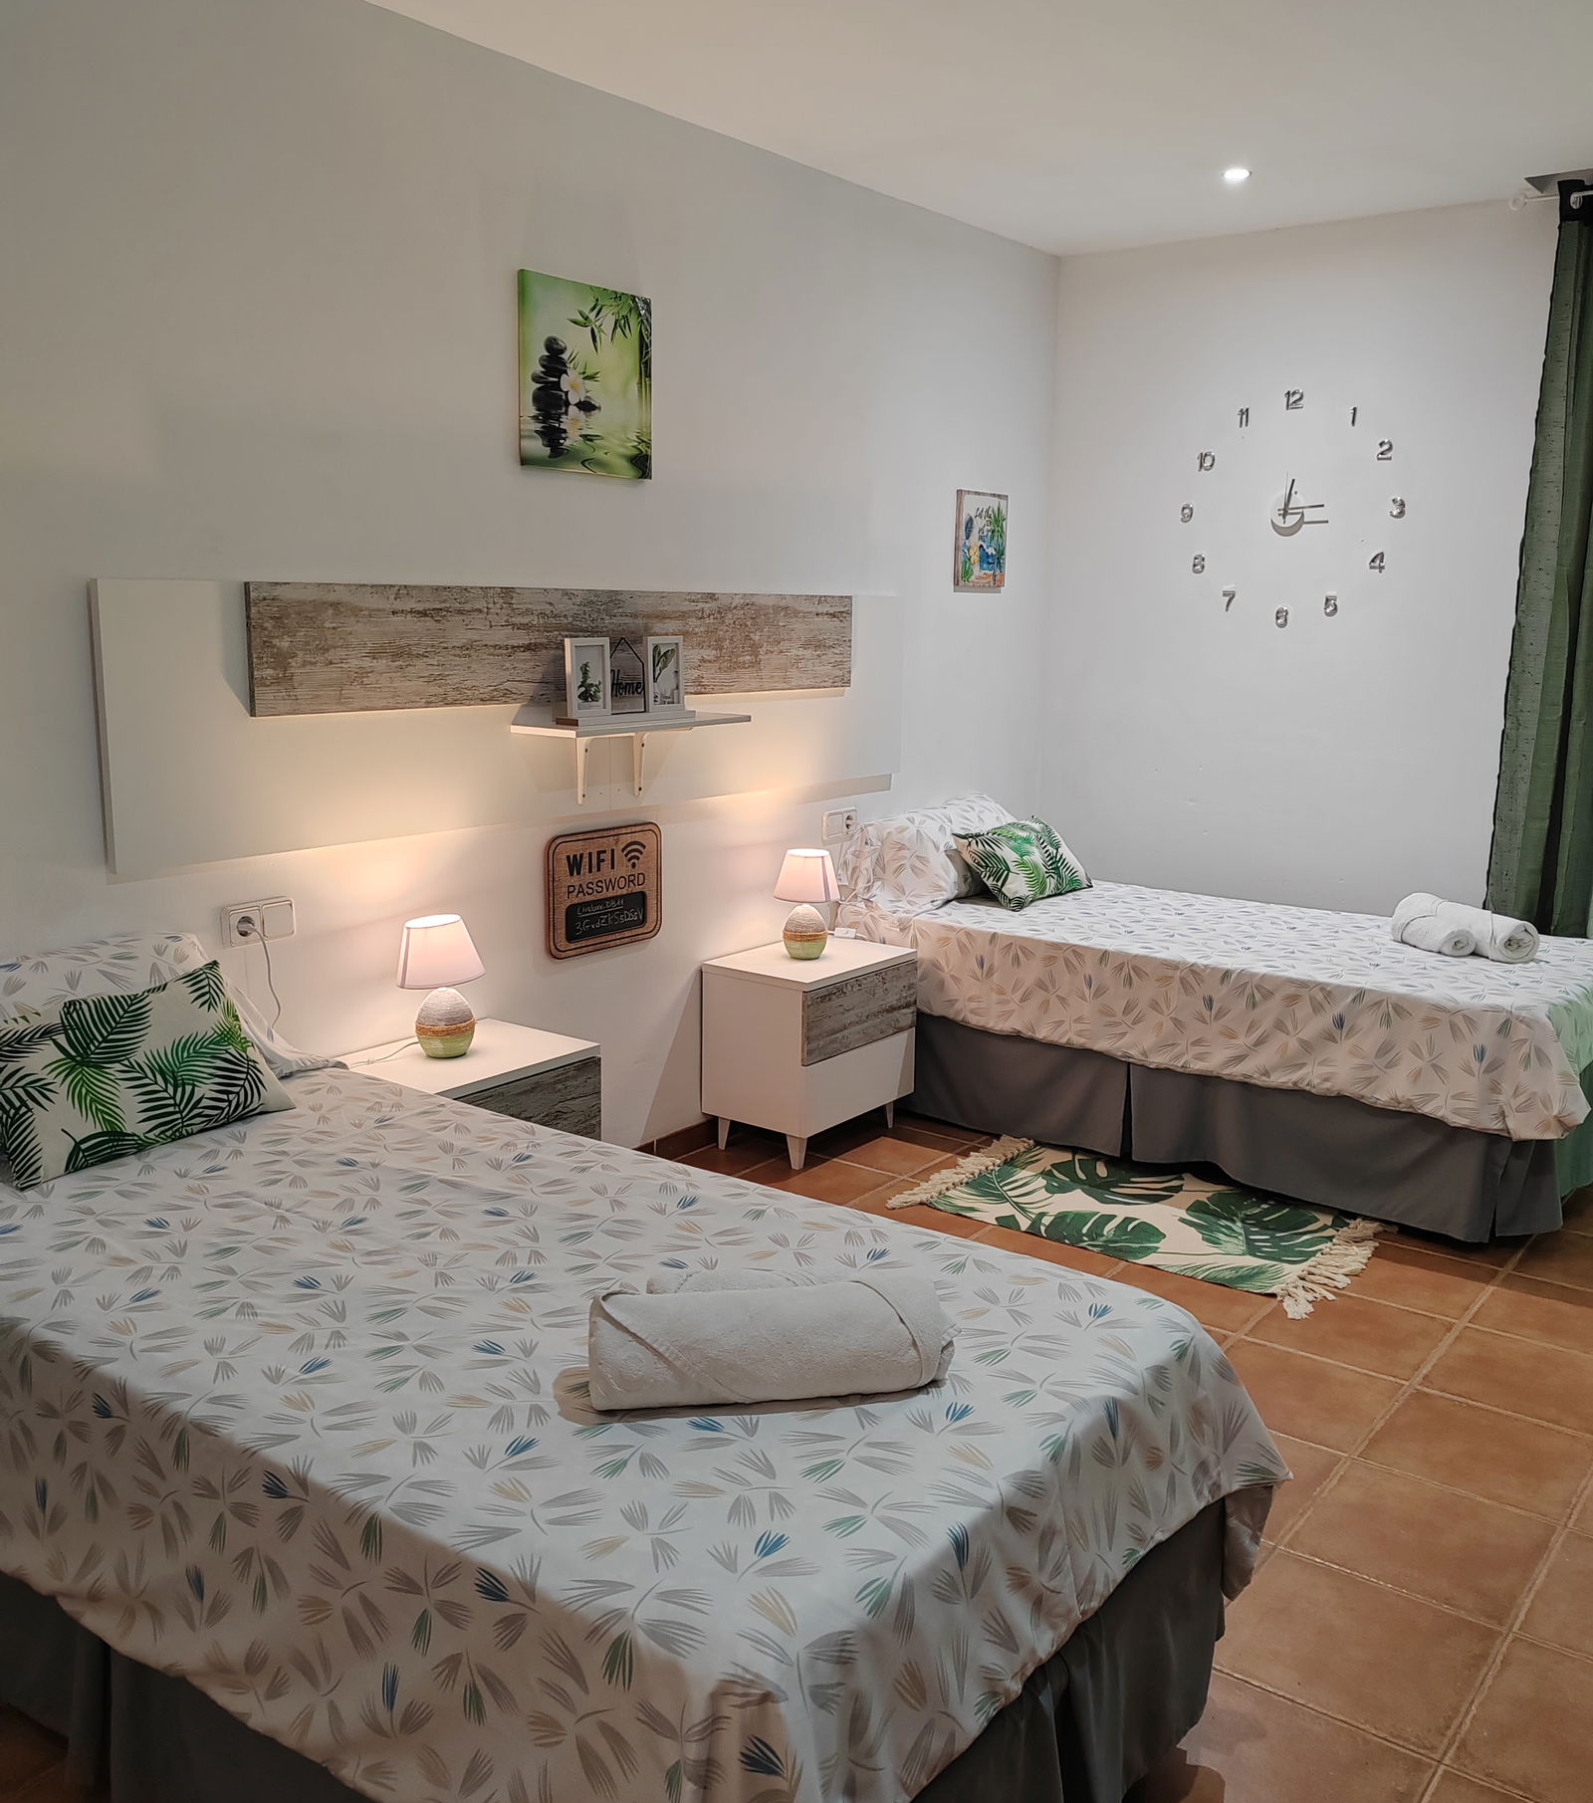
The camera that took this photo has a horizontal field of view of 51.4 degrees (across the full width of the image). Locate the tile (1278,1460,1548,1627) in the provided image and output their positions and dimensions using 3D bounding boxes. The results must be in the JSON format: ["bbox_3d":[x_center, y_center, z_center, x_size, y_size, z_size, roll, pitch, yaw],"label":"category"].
[{"bbox_3d":[0.980,0.999,2.590,0.327,0.010,0.327,8,13,36],"label":"tile"}]

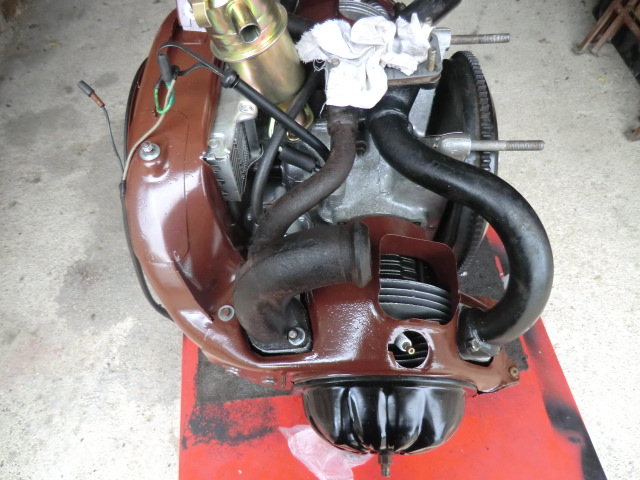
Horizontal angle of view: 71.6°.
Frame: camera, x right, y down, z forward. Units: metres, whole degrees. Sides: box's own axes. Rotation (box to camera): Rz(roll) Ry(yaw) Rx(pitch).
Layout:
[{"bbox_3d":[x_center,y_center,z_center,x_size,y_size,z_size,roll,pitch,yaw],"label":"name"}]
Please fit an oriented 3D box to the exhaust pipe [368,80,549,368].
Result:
[{"bbox_3d":[0.130,-0.022,0.433,0.163,0.128,0.253,0,60,6],"label":"exhaust pipe"}]

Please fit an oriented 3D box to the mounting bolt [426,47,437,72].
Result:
[{"bbox_3d":[0.105,-0.169,0.417,0.008,0.025,0.008,-2,59,9],"label":"mounting bolt"}]

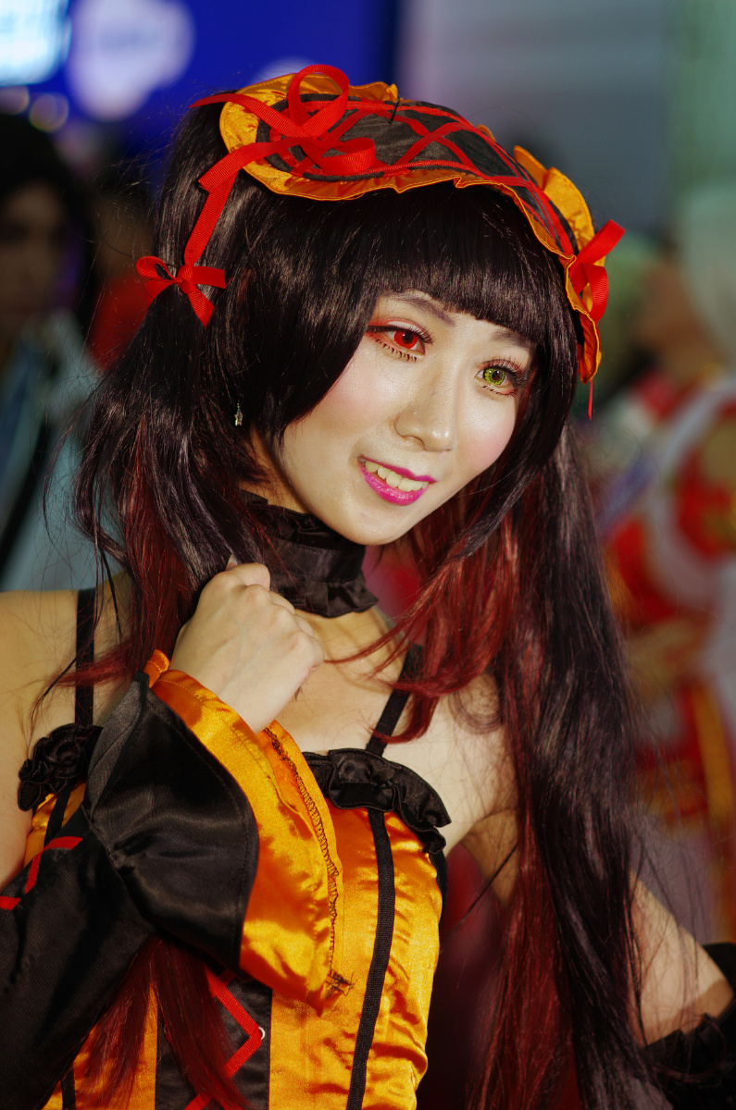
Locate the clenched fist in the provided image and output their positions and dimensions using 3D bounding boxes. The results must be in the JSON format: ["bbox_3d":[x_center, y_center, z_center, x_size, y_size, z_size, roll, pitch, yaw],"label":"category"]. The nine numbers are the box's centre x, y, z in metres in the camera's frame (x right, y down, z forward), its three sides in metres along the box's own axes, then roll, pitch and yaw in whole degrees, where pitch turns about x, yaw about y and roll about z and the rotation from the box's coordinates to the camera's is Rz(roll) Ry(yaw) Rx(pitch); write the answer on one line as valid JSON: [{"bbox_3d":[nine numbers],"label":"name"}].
[{"bbox_3d":[-0.060,0.049,1.715,0.076,0.083,0.068,31,6,-16],"label":"clenched fist"}]

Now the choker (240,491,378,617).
[{"bbox_3d":[-0.048,-0.005,1.805,0.115,0.057,0.115,5,14,-27],"label":"choker"}]

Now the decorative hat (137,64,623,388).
[{"bbox_3d":[0.011,-0.164,1.800,0.262,0.163,0.145,22,-4,-26],"label":"decorative hat"}]

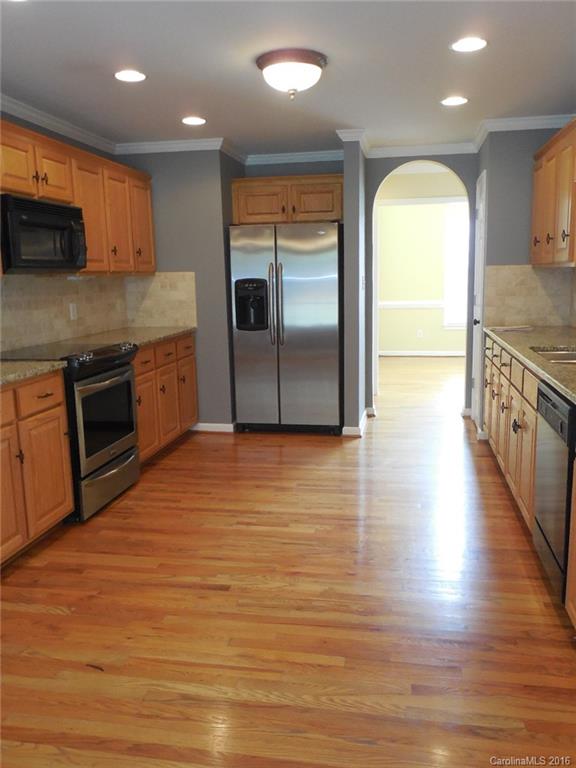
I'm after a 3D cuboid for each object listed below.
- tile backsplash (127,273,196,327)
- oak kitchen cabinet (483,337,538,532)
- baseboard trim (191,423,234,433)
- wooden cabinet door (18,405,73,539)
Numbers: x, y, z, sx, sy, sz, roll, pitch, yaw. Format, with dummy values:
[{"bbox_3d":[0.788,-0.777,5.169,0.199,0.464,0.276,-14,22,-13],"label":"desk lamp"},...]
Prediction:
[{"bbox_3d":[-1.094,-0.711,5.304,0.632,0.470,0.018,1,10,11],"label":"tile backsplash"},{"bbox_3d":[1.669,0.188,3.873,0.601,0.844,1.990,1,10,11],"label":"oak kitchen cabinet"},{"bbox_3d":[-0.678,0.384,5.498,0.395,0.080,0.019,1,10,11],"label":"baseboard trim"},{"bbox_3d":[-1.224,0.428,3.151,0.022,0.598,0.393,1,10,11],"label":"wooden cabinet door"}]

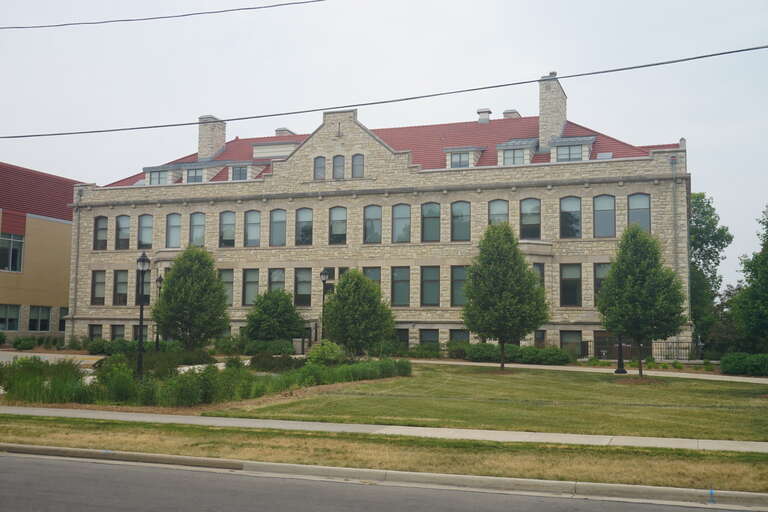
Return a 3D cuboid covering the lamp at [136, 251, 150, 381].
[{"bbox_3d":[-8.442,2.122,29.200,0.470,4.475,0.470,-1,-5,19],"label":"lamp"}]

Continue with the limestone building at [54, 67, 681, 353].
[{"bbox_3d":[-0.010,-2.406,63.734,43.891,19.092,18.545,-1,-5,19],"label":"limestone building"}]

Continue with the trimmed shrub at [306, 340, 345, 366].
[{"bbox_3d":[-2.627,4.480,38.000,1.827,1.237,1.827,1,-5,0],"label":"trimmed shrub"}]

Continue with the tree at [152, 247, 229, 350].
[{"bbox_3d":[-11.746,2.692,50.500,4.614,6.515,4.614,-1,-5,19],"label":"tree"}]

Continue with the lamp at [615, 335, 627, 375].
[{"bbox_3d":[9.836,2.658,34.600,0.460,4.500,0.460,-1,-5,19],"label":"lamp"}]

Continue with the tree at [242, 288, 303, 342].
[{"bbox_3d":[-6.845,4.081,52.000,3.750,4.086,3.750,1,-5,0],"label":"tree"}]

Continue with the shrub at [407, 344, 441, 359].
[{"bbox_3d":[2.350,5.648,49.500,2.023,0.762,1.600,-1,-5,19],"label":"shrub"}]

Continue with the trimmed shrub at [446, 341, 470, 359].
[{"bbox_3d":[4.433,5.539,49.500,1.428,1.018,1.428,-1,-5,19],"label":"trimmed shrub"}]

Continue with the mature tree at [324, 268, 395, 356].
[{"bbox_3d":[-1.471,3.286,48.000,4.154,5.111,4.154,1,-5,0],"label":"mature tree"}]

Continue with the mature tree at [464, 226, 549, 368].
[{"bbox_3d":[5.375,1.787,36.800,3.804,6.516,3.804,-1,-5,19],"label":"mature tree"}]

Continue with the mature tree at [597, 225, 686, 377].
[{"bbox_3d":[10.276,1.774,33.200,3.592,6.040,3.592,-1,-5,19],"label":"mature tree"}]

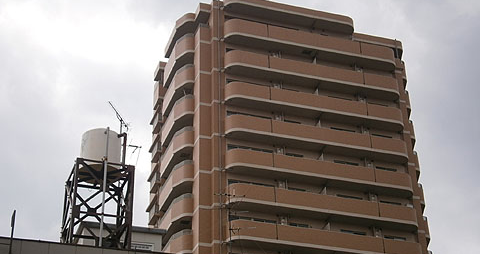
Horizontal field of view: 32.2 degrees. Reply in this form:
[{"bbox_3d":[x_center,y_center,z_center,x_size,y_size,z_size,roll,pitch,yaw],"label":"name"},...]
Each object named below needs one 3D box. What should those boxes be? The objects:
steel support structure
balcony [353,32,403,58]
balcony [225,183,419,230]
[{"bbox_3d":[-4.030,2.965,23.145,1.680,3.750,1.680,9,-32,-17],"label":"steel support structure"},{"bbox_3d":[11.801,-7.080,72.556,5.300,0.900,1.300,9,-32,-17],"label":"balcony"},{"bbox_3d":[6.234,5.929,60.890,15.250,1.450,1.570,9,-32,-17],"label":"balcony"}]

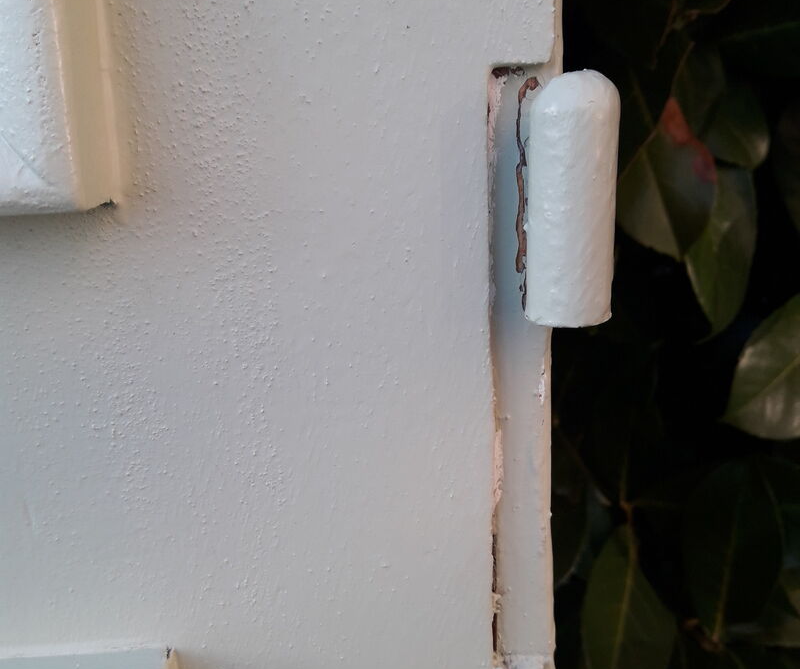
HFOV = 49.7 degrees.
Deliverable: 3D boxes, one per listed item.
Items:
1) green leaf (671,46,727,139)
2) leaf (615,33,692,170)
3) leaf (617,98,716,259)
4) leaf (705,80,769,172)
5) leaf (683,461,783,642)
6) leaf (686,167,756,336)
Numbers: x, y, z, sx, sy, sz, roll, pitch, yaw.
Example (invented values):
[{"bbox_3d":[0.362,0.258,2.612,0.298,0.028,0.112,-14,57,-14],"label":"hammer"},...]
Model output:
[{"bbox_3d":[0.126,-0.102,0.365,0.026,0.043,0.016,6,0,9],"label":"green leaf"},{"bbox_3d":[0.107,-0.098,0.370,0.036,0.060,0.020,-6,0,8],"label":"leaf"},{"bbox_3d":[0.107,-0.063,0.350,0.042,0.068,0.024,-12,-3,10],"label":"leaf"},{"bbox_3d":[0.140,-0.088,0.360,0.030,0.042,0.020,-17,-5,4],"label":"leaf"},{"bbox_3d":[0.141,0.092,0.365,0.042,0.077,0.016,7,0,9],"label":"leaf"},{"bbox_3d":[0.134,-0.037,0.360,0.033,0.074,0.016,5,0,9],"label":"leaf"}]

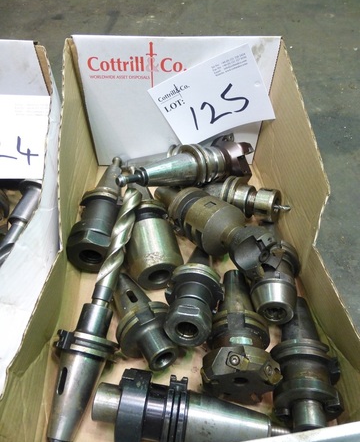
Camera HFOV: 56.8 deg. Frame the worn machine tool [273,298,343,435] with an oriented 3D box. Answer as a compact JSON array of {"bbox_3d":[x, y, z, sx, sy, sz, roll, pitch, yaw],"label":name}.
[{"bbox_3d":[0.120,0.134,0.324,0.064,0.064,0.137,10,35,7],"label":"worn machine tool"}]

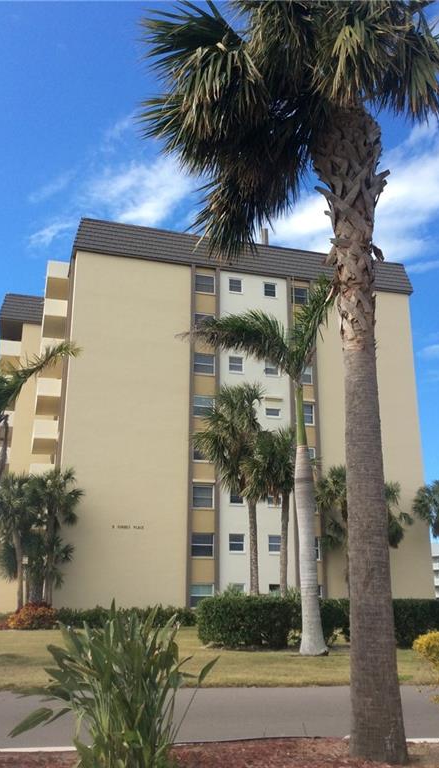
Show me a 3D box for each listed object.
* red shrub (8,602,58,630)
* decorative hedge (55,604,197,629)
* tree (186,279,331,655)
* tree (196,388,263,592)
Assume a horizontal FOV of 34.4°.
[{"bbox_3d":[-8.653,10.740,32.781,2.128,1.209,2.100,0,-18,0],"label":"red shrub"},{"bbox_3d":[-4.507,11.523,35.093,7.400,1.094,1.300,5,-19,-14],"label":"decorative hedge"},{"bbox_3d":[1.225,2.019,19.029,4.297,9.854,3.800,0,-18,0],"label":"tree"},{"bbox_3d":[0.431,5.558,33.447,3.284,11.552,3.500,0,-18,0],"label":"tree"}]

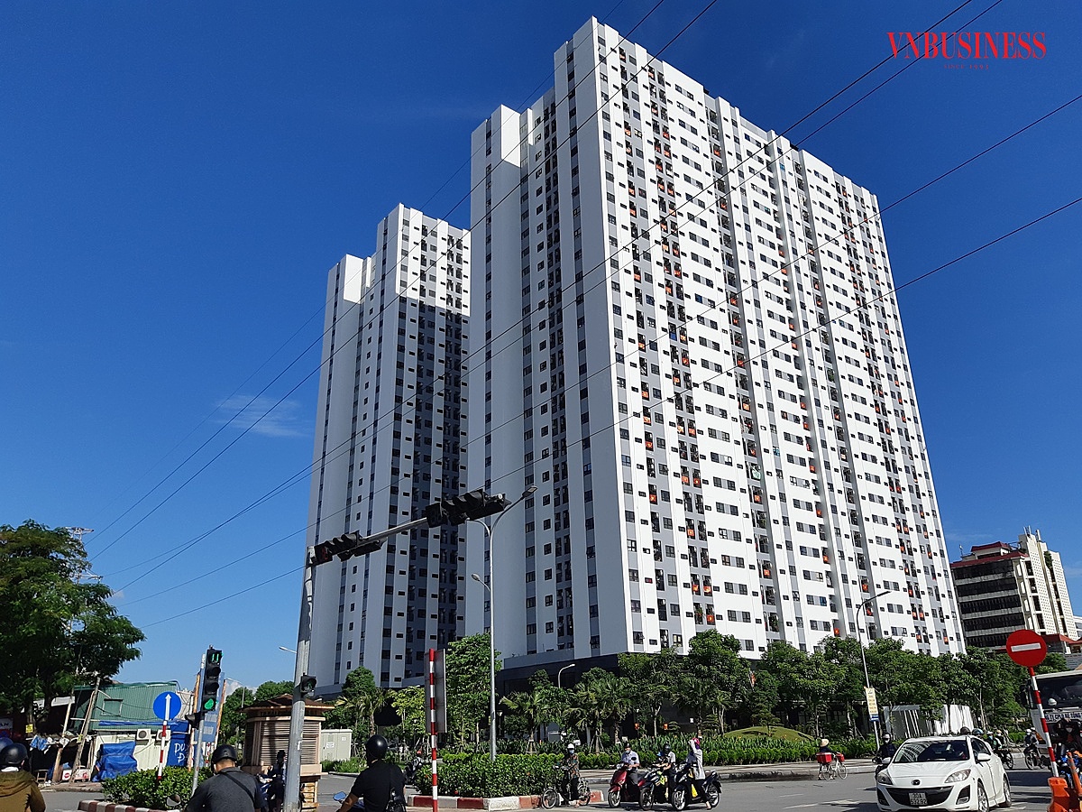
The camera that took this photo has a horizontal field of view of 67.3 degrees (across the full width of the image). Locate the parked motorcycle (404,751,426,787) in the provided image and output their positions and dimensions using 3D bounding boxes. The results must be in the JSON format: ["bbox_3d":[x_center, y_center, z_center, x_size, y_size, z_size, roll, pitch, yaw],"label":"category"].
[{"bbox_3d":[-4.806,14.102,31.500,0.700,1.200,1.800,-9,-24,18],"label":"parked motorcycle"}]

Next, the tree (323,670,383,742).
[{"bbox_3d":[-13.644,22.265,58.906,4.000,6.000,4.000,4,-22,-12],"label":"tree"}]

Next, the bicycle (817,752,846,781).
[{"bbox_3d":[10.913,13.529,30.500,1.600,1.000,0.550,13,-26,-31],"label":"bicycle"}]

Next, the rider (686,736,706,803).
[{"bbox_3d":[4.191,9.853,21.900,0.650,1.600,0.600,17,-28,-37],"label":"rider"}]

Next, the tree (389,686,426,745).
[{"bbox_3d":[-9.057,21.402,54.898,2.700,4.480,2.700,2,-22,-8],"label":"tree"}]

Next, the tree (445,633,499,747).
[{"bbox_3d":[-4.442,18.249,51.000,3.900,7.800,3.900,-1,-22,0],"label":"tree"}]

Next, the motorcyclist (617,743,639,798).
[{"bbox_3d":[2.456,10.213,22.700,0.580,1.450,0.700,-19,-28,37],"label":"motorcyclist"}]

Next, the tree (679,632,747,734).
[{"bbox_3d":[10.570,17.654,49.962,4.100,7.080,4.100,-5,-22,10],"label":"tree"}]

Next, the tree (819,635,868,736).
[{"bbox_3d":[20.782,19.795,56.022,3.600,7.200,3.600,-8,-23,18],"label":"tree"}]

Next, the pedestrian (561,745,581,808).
[{"bbox_3d":[0.829,10.132,22.300,0.500,1.580,0.450,-15,-26,31],"label":"pedestrian"}]

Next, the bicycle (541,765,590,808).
[{"bbox_3d":[0.705,10.491,22.300,1.620,1.050,0.580,16,-28,-36],"label":"bicycle"}]

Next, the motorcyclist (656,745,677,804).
[{"bbox_3d":[3.390,9.889,21.900,0.700,1.450,0.580,19,-30,-41],"label":"motorcyclist"}]

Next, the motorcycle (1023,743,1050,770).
[{"bbox_3d":[19.222,13.595,31.500,1.850,1.050,0.700,17,-28,-38],"label":"motorcycle"}]

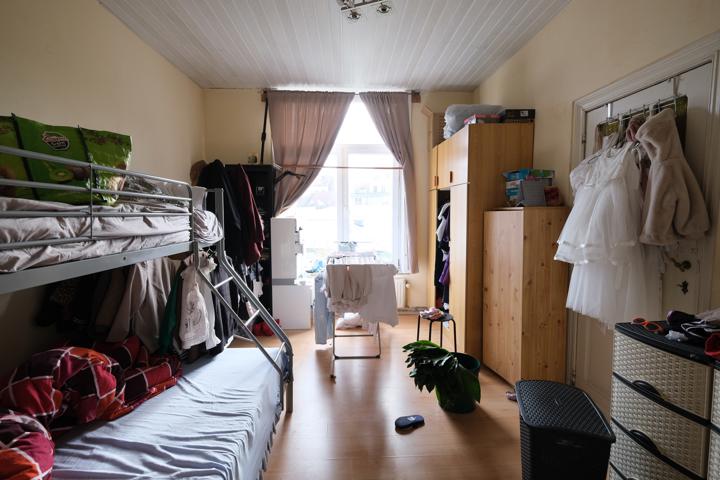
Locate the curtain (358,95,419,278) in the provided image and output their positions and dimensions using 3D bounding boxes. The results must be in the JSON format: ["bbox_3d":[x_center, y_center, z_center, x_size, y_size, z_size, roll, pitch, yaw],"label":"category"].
[{"bbox_3d":[0.403,-0.742,4.305,0.792,2.408,0.144,-1,4,-5],"label":"curtain"}]

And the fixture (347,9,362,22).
[{"bbox_3d":[-0.044,-1.746,2.498,0.123,0.103,0.123,-1,4,-5],"label":"fixture"}]

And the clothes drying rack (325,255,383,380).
[{"bbox_3d":[-0.038,0.697,3.298,0.556,0.967,0.988,-1,4,-5],"label":"clothes drying rack"}]

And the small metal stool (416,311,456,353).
[{"bbox_3d":[0.710,0.957,3.088,0.381,0.468,0.391,-1,4,-5],"label":"small metal stool"}]

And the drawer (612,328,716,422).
[{"bbox_3d":[1.334,0.512,1.279,0.360,0.211,0.381,-1,4,-5],"label":"drawer"}]

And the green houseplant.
[{"bbox_3d":[0.626,1.005,2.474,0.566,0.463,0.432,-1,4,-5],"label":"green houseplant"}]

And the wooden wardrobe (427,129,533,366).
[{"bbox_3d":[1.313,-0.013,3.765,0.628,2.295,1.224,-1,4,-5],"label":"wooden wardrobe"}]

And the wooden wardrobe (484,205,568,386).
[{"bbox_3d":[1.451,0.469,2.838,0.412,1.466,0.587,-1,4,-5],"label":"wooden wardrobe"}]

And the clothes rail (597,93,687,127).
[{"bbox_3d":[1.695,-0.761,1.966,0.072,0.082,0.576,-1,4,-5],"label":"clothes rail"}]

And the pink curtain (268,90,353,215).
[{"bbox_3d":[-0.646,-1.118,4.188,1.101,1.626,0.154,-1,4,-5],"label":"pink curtain"}]

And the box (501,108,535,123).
[{"bbox_3d":[1.519,-1.205,3.245,0.350,0.154,0.268,-1,4,-5],"label":"box"}]

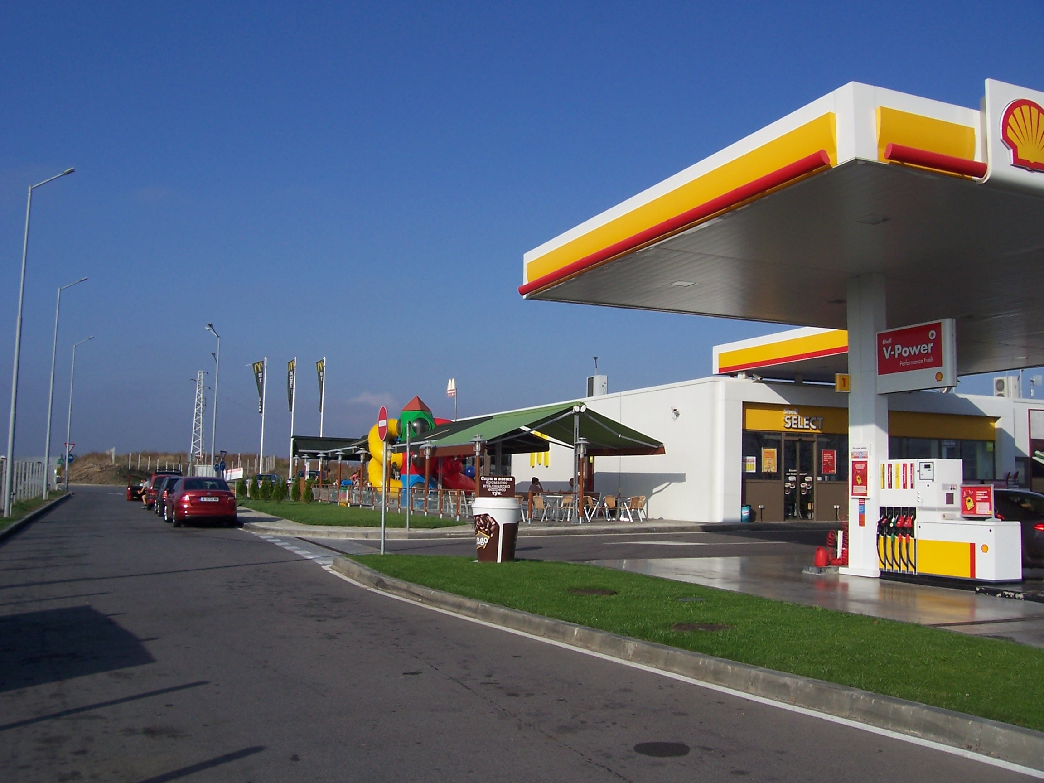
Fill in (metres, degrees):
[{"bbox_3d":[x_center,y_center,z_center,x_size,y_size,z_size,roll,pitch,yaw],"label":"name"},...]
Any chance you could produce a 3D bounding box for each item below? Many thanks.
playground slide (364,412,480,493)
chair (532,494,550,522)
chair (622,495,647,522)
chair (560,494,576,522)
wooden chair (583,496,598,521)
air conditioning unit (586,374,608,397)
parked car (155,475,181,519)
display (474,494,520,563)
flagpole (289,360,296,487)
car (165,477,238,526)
[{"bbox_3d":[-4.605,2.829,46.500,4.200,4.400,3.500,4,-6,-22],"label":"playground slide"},{"bbox_3d":[0.547,3.414,30.037,0.560,0.760,0.580,-3,-7,41],"label":"chair"},{"bbox_3d":[3.290,3.443,30.137,0.560,0.760,0.580,6,-7,-40],"label":"chair"},{"bbox_3d":[1.382,3.414,30.037,0.580,0.760,0.560,5,-6,-30],"label":"chair"},{"bbox_3d":[2.026,3.418,30.037,0.580,0.760,0.560,6,-7,-41],"label":"wooden chair"},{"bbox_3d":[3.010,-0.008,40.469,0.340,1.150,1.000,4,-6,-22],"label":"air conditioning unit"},{"bbox_3d":[-12.567,3.850,37.906,1.770,1.480,4.450,4,-6,-22],"label":"parked car"},{"bbox_3d":[-0.361,2.131,16.000,0.730,1.020,0.730,1,-6,0],"label":"display"},{"bbox_3d":[-16.064,2.305,72.000,0.180,9.439,0.180,4,-6,-22],"label":"flagpole"},{"bbox_3d":[-9.792,3.361,31.285,1.790,1.470,4.600,4,-6,-22],"label":"car"}]

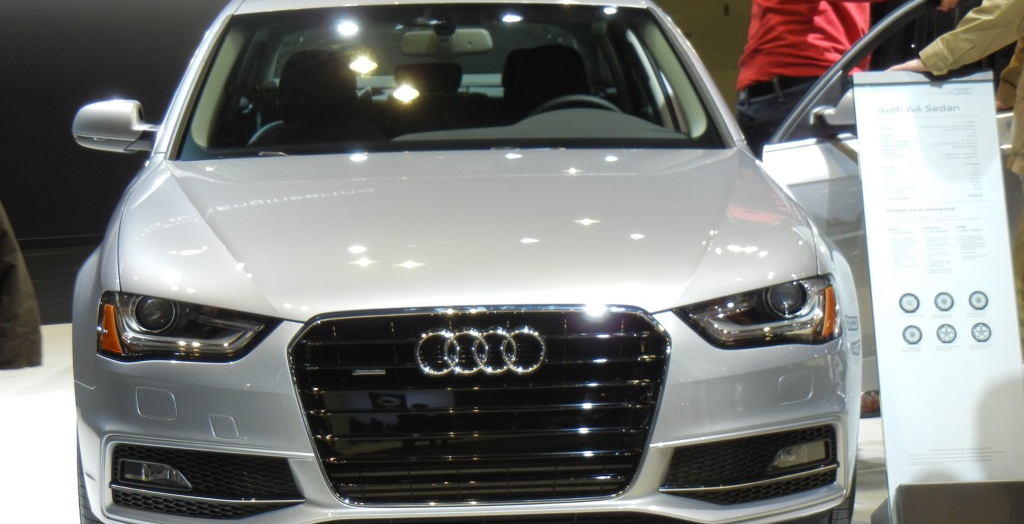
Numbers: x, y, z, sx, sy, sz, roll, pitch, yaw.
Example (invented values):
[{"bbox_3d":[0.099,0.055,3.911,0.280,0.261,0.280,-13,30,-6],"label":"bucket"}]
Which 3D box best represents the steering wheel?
[{"bbox_3d":[0.179,-0.294,7.304,0.370,0.370,0.110,-1,28,-3],"label":"steering wheel"}]

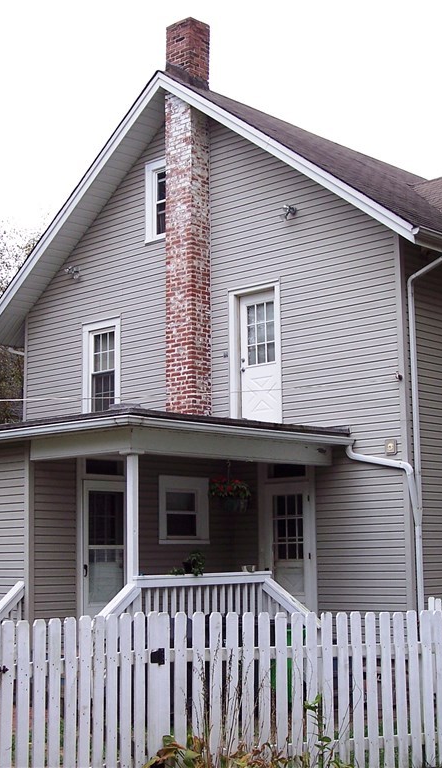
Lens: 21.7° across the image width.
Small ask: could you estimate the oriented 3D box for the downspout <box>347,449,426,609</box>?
[{"bbox_3d":[2.132,2.397,14.858,0.960,3.300,0.460,-9,-12,43],"label":"downspout"}]

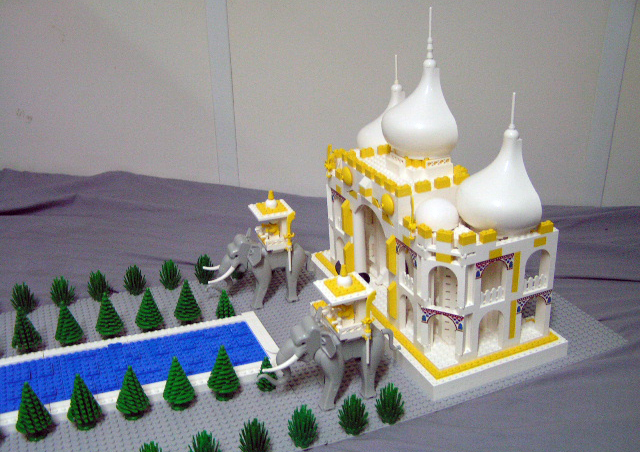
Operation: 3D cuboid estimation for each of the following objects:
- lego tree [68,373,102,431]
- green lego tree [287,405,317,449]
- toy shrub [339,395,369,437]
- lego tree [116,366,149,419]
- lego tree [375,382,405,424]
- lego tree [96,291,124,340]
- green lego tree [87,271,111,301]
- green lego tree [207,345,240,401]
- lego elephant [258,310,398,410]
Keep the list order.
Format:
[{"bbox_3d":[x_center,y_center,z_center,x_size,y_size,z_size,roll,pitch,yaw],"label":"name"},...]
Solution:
[{"bbox_3d":[-0.238,0.175,0.704,0.035,0.063,0.035,-8,25,-20],"label":"lego tree"},{"bbox_3d":[-0.016,0.197,0.690,0.029,0.044,0.029,1,23,0],"label":"green lego tree"},{"bbox_3d":[0.034,0.191,0.715,0.030,0.044,0.030,-2,24,1],"label":"toy shrub"},{"bbox_3d":[-0.193,0.169,0.720,0.035,0.063,0.035,-8,25,-20],"label":"lego tree"},{"bbox_3d":[0.072,0.183,0.725,0.029,0.044,0.029,-1,22,0],"label":"lego tree"},{"bbox_3d":[-0.258,0.108,0.858,0.035,0.063,0.035,-8,25,-20],"label":"lego tree"},{"bbox_3d":[-0.297,0.080,0.948,0.029,0.044,0.029,-8,25,-20],"label":"green lego tree"},{"bbox_3d":[-0.104,0.157,0.759,0.035,0.062,0.035,1,23,0],"label":"green lego tree"},{"bbox_3d":[0.011,0.140,0.758,0.162,0.107,0.055,-12,26,-20],"label":"lego elephant"}]

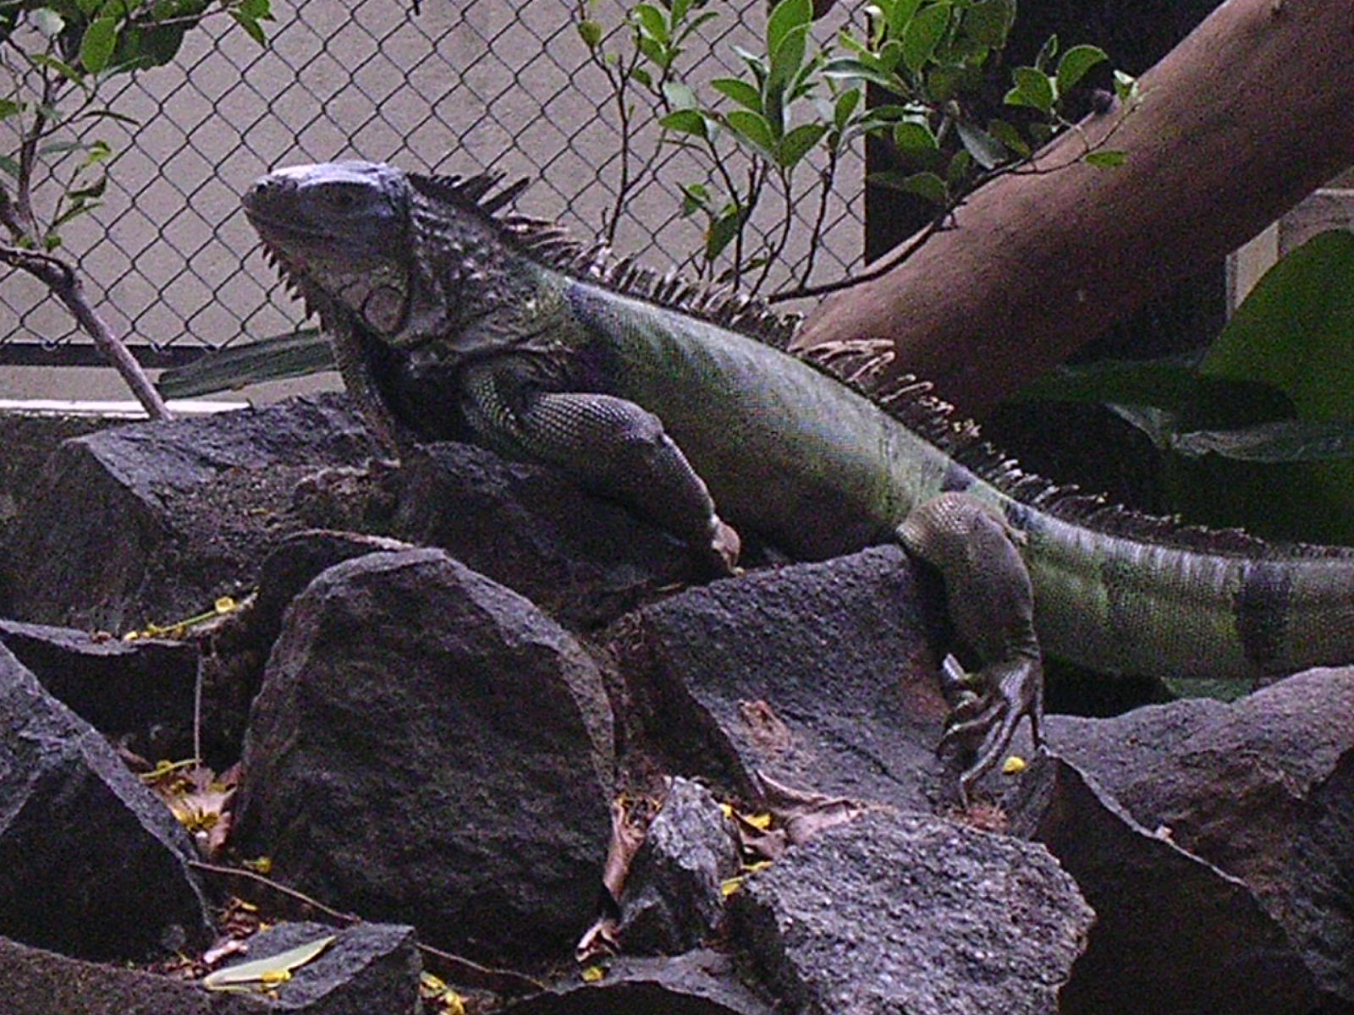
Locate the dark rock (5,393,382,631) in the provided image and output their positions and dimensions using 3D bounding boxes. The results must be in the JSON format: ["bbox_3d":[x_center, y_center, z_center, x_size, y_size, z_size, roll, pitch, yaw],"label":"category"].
[{"bbox_3d":[-0.293,0.003,3.800,0.230,0.150,0.200,0,7,0],"label":"dark rock"}]

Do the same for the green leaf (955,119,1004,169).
[{"bbox_3d":[0.202,-0.242,4.200,0.021,0.045,0.005,-45,0,-34],"label":"green leaf"}]

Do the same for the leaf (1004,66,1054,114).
[{"bbox_3d":[0.207,-0.245,3.700,0.032,0.010,0.022,18,53,7],"label":"leaf"}]

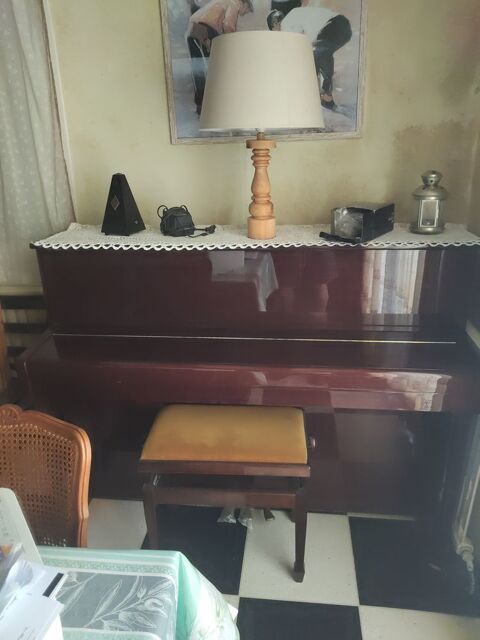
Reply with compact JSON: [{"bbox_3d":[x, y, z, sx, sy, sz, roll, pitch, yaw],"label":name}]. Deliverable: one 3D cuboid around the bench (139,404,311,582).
[{"bbox_3d":[-0.028,0.615,1.701,0.553,0.512,0.325,0,21,5],"label":"bench"}]

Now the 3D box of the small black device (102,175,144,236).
[{"bbox_3d":[-0.446,-0.434,1.736,0.123,0.222,0.119,8,23,24],"label":"small black device"}]

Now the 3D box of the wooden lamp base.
[{"bbox_3d":[0.077,-0.456,1.583,0.100,0.345,0.100,1,21,7],"label":"wooden lamp base"}]

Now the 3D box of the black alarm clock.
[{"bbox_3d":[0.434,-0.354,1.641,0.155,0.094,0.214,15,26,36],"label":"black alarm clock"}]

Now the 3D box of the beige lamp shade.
[{"bbox_3d":[0.070,-0.743,1.473,0.408,0.245,0.408,1,21,7],"label":"beige lamp shade"}]

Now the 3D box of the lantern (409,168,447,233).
[{"bbox_3d":[0.669,-0.416,1.625,0.121,0.208,0.121,1,21,7],"label":"lantern"}]

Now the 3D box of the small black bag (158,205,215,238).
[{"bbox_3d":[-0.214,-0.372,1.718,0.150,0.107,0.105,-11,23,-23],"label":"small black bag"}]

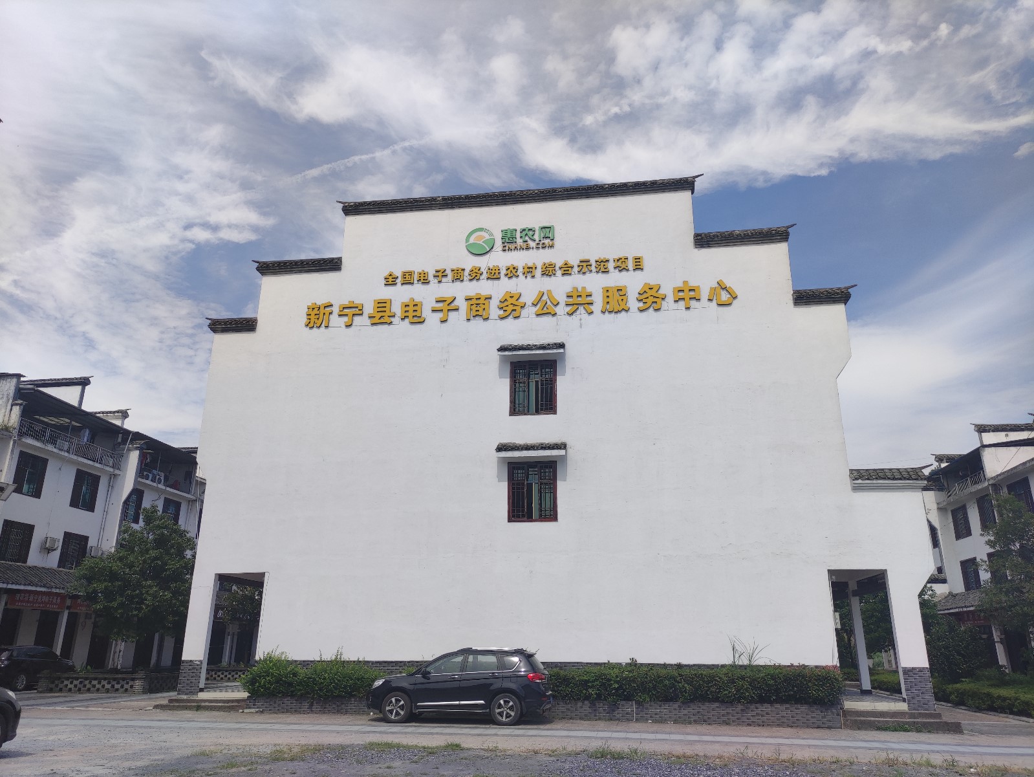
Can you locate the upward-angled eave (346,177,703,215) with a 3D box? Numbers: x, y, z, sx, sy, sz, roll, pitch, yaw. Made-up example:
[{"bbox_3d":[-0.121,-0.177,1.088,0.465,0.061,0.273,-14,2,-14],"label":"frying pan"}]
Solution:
[{"bbox_3d":[-0.087,-6.431,25.175,12.400,0.640,0.650,-2,-18,8],"label":"upward-angled eave"}]

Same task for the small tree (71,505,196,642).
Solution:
[{"bbox_3d":[-14.504,7.298,28.612,4.500,5.800,4.500,-2,-18,8],"label":"small tree"}]

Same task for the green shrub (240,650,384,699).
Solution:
[{"bbox_3d":[-5.487,8.103,21.048,4.550,1.060,0.880,-2,-18,8],"label":"green shrub"}]

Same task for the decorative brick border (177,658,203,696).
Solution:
[{"bbox_3d":[-9.600,8.563,22.124,0.660,1.000,0.280,-2,-18,8],"label":"decorative brick border"}]

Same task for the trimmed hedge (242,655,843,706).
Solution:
[{"bbox_3d":[0.276,7.909,20.256,16.150,0.930,0.880,-2,-18,8],"label":"trimmed hedge"}]

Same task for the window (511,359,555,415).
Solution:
[{"bbox_3d":[0.507,-0.002,22.913,1.450,1.760,0.130,-2,-18,8],"label":"window"}]

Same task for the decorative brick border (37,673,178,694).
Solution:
[{"bbox_3d":[-14.487,10.638,27.084,4.000,0.630,2.300,-2,-18,8],"label":"decorative brick border"}]

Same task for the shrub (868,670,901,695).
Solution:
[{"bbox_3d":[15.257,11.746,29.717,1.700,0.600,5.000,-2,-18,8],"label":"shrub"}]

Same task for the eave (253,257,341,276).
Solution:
[{"bbox_3d":[-7.517,-4.181,25.601,3.200,0.660,0.620,-2,-18,8],"label":"eave"}]

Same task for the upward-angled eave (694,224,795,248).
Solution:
[{"bbox_3d":[7.325,-4.866,24.048,3.130,0.680,0.680,-2,-18,8],"label":"upward-angled eave"}]

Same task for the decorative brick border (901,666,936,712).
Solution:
[{"bbox_3d":[10.392,7.798,19.406,0.660,1.070,0.280,-2,-18,8],"label":"decorative brick border"}]

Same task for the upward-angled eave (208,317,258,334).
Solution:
[{"bbox_3d":[-9.791,-2.182,25.705,1.880,0.650,0.680,-2,-18,8],"label":"upward-angled eave"}]

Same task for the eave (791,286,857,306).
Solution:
[{"bbox_3d":[9.254,-2.764,22.503,1.880,0.600,0.620,-2,-18,8],"label":"eave"}]

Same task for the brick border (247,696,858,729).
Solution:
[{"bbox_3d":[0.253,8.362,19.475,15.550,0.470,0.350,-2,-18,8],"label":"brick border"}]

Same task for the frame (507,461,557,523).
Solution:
[{"bbox_3d":[0.467,3.102,22.359,1.500,1.820,0.140,-2,-18,8],"label":"frame"}]

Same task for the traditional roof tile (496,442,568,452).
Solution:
[{"bbox_3d":[0.417,1.712,22.075,2.080,0.380,0.450,-2,-18,8],"label":"traditional roof tile"}]

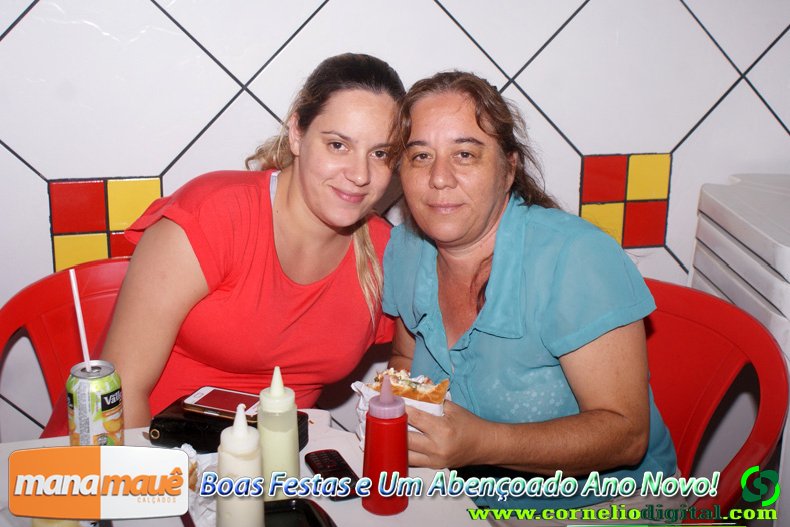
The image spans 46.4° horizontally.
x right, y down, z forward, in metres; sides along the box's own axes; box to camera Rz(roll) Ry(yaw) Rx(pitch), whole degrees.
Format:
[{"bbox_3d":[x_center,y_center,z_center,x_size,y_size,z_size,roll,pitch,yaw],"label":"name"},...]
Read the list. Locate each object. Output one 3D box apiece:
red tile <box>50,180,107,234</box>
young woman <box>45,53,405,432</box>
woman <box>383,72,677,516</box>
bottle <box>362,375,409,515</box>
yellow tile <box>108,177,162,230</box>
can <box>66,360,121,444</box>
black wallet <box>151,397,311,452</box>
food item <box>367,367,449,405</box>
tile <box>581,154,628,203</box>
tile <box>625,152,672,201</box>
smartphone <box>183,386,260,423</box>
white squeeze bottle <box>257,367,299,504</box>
[{"bbox_3d":[-0.604,-0.108,1.764,0.099,0.099,0.010,-4,14,-13],"label":"red tile"},{"bbox_3d":[-0.182,0.285,1.410,0.500,1.180,0.620,-4,14,-13],"label":"young woman"},{"bbox_3d":[0.186,0.305,1.426,0.520,1.150,0.620,7,15,24],"label":"woman"},{"bbox_3d":[-0.010,0.190,0.999,0.052,0.156,0.052,1,14,0],"label":"bottle"},{"bbox_3d":[-0.502,-0.115,1.787,0.099,0.099,0.010,-4,14,-13],"label":"yellow tile"},{"bbox_3d":[-0.377,0.191,1.167,0.066,0.119,0.066,-4,14,-13],"label":"can"},{"bbox_3d":[-0.209,0.203,1.194,0.188,0.032,0.090,4,14,11],"label":"black wallet"},{"bbox_3d":[0.016,0.164,1.200,0.115,0.055,0.080,6,15,24],"label":"food item"},{"bbox_3d":[0.455,-0.183,2.010,0.099,0.099,0.010,-4,14,-13],"label":"tile"},{"bbox_3d":[0.556,-0.190,2.034,0.099,0.099,0.010,-4,14,-13],"label":"tile"},{"bbox_3d":[-0.222,0.191,1.251,0.120,0.010,0.062,4,15,19],"label":"smartphone"},{"bbox_3d":[-0.131,0.184,1.035,0.052,0.157,0.052,1,14,0],"label":"white squeeze bottle"}]

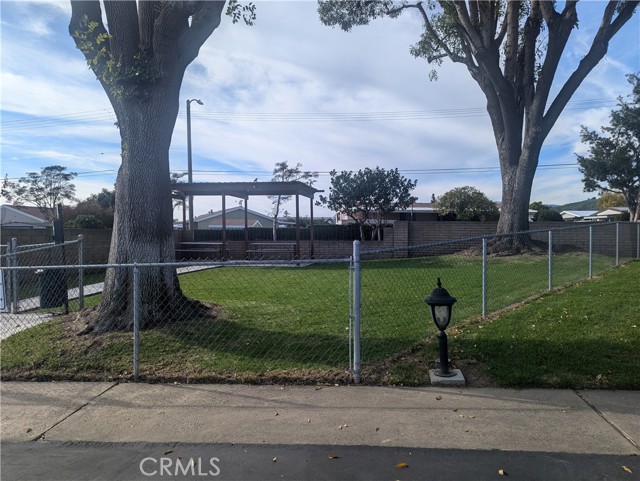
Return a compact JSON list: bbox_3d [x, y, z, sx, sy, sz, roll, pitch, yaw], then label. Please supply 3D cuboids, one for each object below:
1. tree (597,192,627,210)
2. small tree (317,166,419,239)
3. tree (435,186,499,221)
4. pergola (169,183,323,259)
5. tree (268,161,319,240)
[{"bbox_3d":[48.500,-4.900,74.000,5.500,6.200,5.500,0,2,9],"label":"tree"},{"bbox_3d":[2.080,-1.550,19.400,4.100,3.400,3.800,0,2,9],"label":"small tree"},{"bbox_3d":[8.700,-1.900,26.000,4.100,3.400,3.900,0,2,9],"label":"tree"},{"bbox_3d":[-3.350,-0.680,17.900,6.100,3.000,3.200,0,2,9],"label":"pergola"},{"bbox_3d":[-1.180,-1.700,19.800,2.200,3.700,2.200,0,2,9],"label":"tree"}]

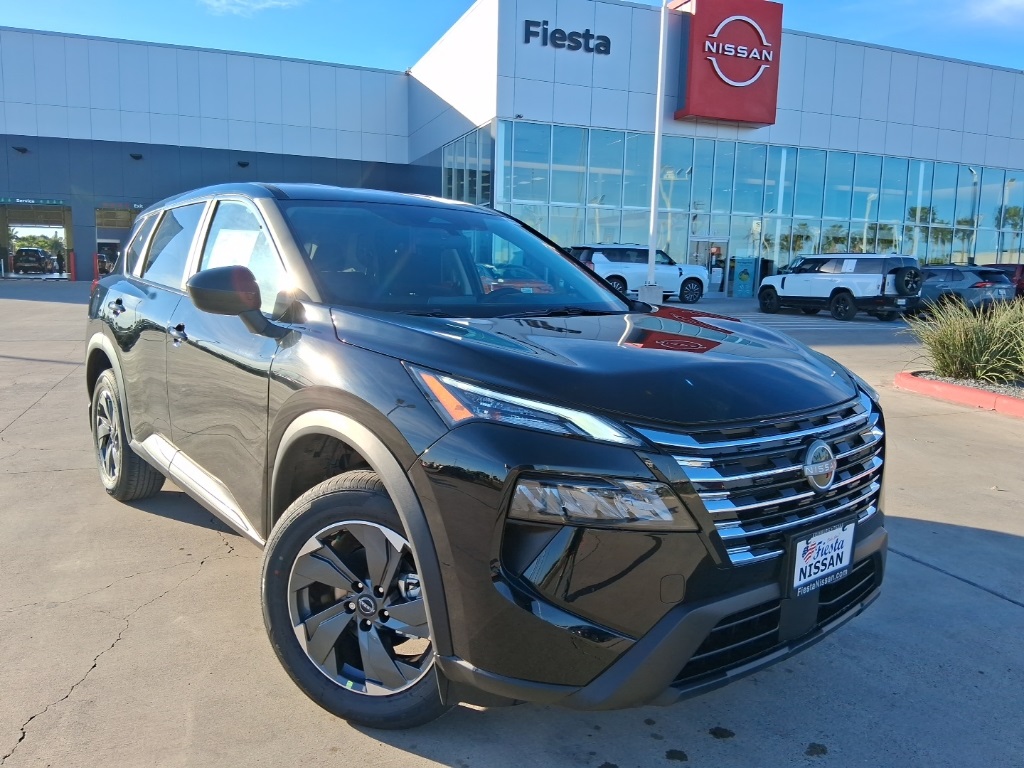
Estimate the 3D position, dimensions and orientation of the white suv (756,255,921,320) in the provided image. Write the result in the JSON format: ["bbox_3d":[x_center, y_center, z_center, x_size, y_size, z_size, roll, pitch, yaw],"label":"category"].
[{"bbox_3d":[10.470,-3.160,25.000,2.030,1.970,5.330,-3,9,-28],"label":"white suv"}]

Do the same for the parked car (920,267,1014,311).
[{"bbox_3d":[13.400,-2.950,24.750,1.860,1.690,4.600,-3,9,-28],"label":"parked car"}]

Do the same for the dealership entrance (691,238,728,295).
[{"bbox_3d":[8.038,-4.741,31.300,1.880,2.360,0.200,-2,8,-21],"label":"dealership entrance"}]

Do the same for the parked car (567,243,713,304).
[{"bbox_3d":[4.379,-3.834,26.762,5.280,1.940,2.080,-2,8,-21],"label":"parked car"}]

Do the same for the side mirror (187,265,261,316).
[{"bbox_3d":[-0.910,-0.298,2.443,0.250,0.165,0.170,-5,11,-40],"label":"side mirror"}]

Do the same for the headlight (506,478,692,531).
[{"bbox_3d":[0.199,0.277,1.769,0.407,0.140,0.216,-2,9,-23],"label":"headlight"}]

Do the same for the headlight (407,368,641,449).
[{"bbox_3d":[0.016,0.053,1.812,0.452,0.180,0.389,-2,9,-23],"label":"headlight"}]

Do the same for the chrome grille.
[{"bbox_3d":[0.742,0.233,2.039,1.080,0.340,0.220,-5,11,-40],"label":"chrome grille"}]

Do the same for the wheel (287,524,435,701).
[{"bbox_3d":[-0.388,0.627,2.248,0.500,0.500,0.190,5,7,20],"label":"wheel"}]

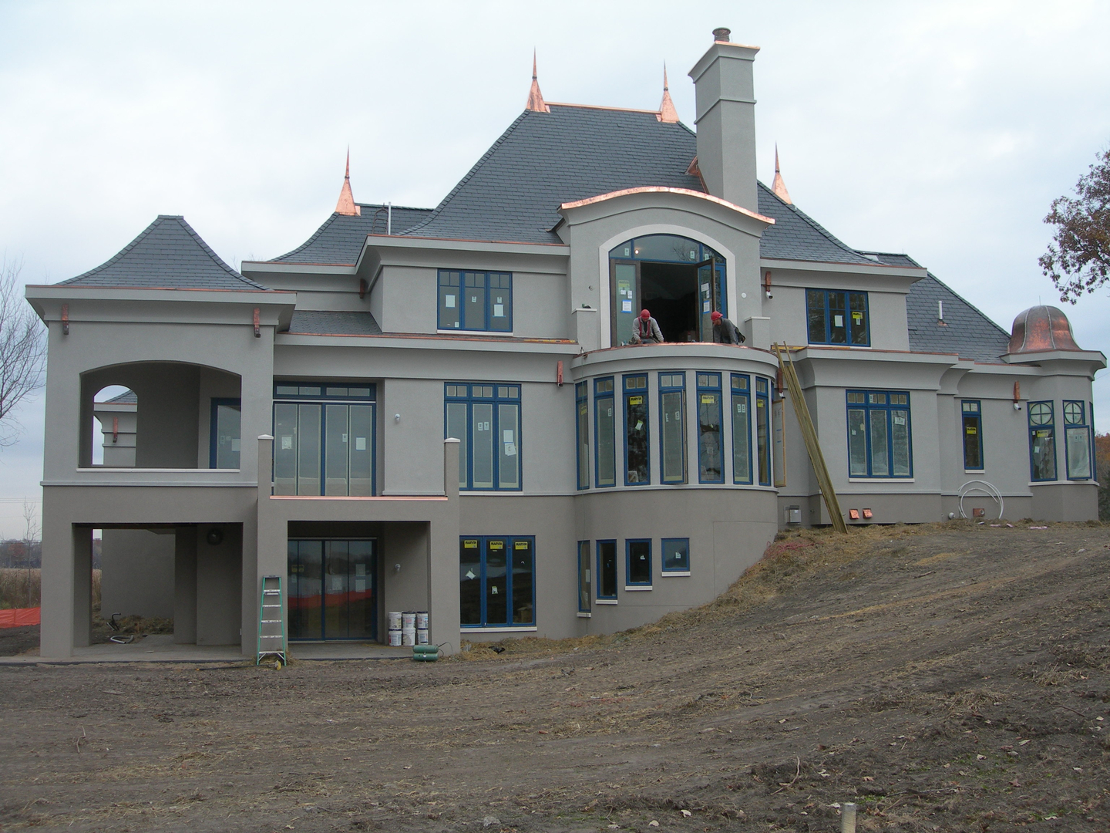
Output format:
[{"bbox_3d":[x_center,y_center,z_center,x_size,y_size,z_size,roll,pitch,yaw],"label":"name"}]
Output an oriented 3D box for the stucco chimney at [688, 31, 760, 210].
[{"bbox_3d":[4.857,-8.245,34.646,1.330,5.700,2.250,1,-6,-15],"label":"stucco chimney"}]

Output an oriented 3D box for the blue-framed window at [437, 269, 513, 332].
[{"bbox_3d":[-1.875,-2.716,28.750,1.766,1.396,0.140,1,-7,-15],"label":"blue-framed window"}]

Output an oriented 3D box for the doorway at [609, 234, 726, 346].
[{"bbox_3d":[2.834,-3.038,30.657,3.137,3.107,0.220,1,-6,-15],"label":"doorway"}]

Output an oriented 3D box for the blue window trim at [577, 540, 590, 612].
[{"bbox_3d":[0.720,3.777,28.904,0.130,1.662,0.628,2,-7,-26],"label":"blue window trim"}]

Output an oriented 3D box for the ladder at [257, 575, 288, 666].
[{"bbox_3d":[-5.725,4.129,24.653,0.580,1.800,0.220,0,-19,-15],"label":"ladder"}]

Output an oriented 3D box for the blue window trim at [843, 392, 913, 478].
[{"bbox_3d":[8.356,0.465,31.376,1.825,2.244,0.150,1,-6,-15],"label":"blue window trim"}]

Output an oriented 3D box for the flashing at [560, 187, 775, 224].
[{"bbox_3d":[2.815,-5.247,30.268,5.562,0.763,0.500,1,-6,-15],"label":"flashing"}]

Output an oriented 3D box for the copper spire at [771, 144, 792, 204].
[{"bbox_3d":[6.703,-7.178,36.164,0.620,1.916,0.620,1,-6,-15],"label":"copper spire"}]

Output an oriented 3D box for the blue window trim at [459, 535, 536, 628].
[{"bbox_3d":[-1.393,3.915,28.979,1.910,2.155,0.150,1,-6,-15],"label":"blue window trim"}]

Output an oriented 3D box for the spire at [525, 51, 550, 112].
[{"bbox_3d":[-0.519,-9.884,36.026,0.660,1.970,0.660,1,-6,-15],"label":"spire"}]

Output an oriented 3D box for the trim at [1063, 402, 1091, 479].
[{"bbox_3d":[14.597,0.664,34.159,0.702,2.220,0.180,1,-6,-15],"label":"trim"}]

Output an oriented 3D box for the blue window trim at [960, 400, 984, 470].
[{"bbox_3d":[11.641,0.526,34.000,0.588,1.930,0.150,1,-6,-15],"label":"blue window trim"}]

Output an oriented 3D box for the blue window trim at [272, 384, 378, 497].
[{"bbox_3d":[-5.555,0.620,29.264,2.531,2.887,0.180,1,-6,-15],"label":"blue window trim"}]

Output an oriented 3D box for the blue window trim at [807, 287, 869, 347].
[{"bbox_3d":[7.466,-2.608,32.208,1.853,1.513,0.130,1,-6,-15],"label":"blue window trim"}]

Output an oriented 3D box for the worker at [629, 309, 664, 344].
[{"bbox_3d":[2.121,-1.996,28.239,0.750,1.028,0.750,-1,-6,4],"label":"worker"}]

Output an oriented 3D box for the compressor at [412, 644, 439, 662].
[{"bbox_3d":[-2.728,4.910,25.400,0.530,0.360,0.420,1,-6,-15],"label":"compressor"}]

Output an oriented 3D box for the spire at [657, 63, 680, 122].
[{"bbox_3d":[3.389,-9.667,36.277,0.620,1.884,0.620,1,-6,-15],"label":"spire"}]

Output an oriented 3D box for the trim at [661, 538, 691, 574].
[{"bbox_3d":[2.729,3.147,27.546,0.633,0.760,0.140,-1,-6,4],"label":"trim"}]

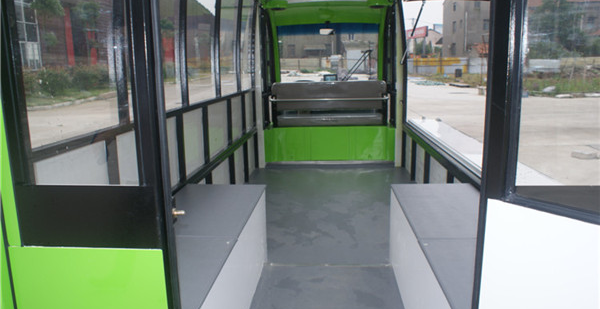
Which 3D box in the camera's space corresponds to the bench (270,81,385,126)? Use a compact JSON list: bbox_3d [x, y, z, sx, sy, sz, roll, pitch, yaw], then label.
[{"bbox_3d":[0.318,-0.570,4.970,1.204,0.479,0.561,-1,11,4],"label":"bench"}]

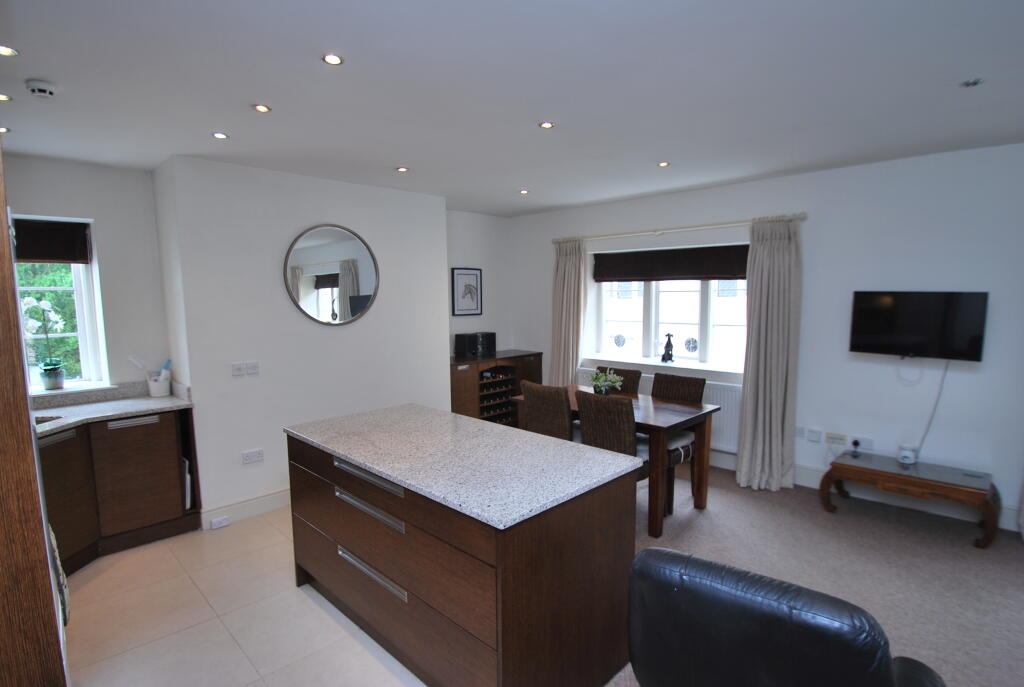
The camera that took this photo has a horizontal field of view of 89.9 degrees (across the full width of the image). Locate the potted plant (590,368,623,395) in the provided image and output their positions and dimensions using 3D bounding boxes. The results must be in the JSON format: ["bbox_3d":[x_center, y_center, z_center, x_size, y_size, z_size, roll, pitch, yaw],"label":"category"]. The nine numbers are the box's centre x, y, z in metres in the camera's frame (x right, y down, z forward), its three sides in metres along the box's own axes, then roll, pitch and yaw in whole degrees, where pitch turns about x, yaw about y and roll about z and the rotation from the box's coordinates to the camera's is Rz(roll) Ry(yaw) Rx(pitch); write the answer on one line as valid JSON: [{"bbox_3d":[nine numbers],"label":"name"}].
[{"bbox_3d":[0.768,0.333,4.191,0.245,0.250,0.245,0,6,0],"label":"potted plant"}]

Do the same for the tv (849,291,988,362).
[{"bbox_3d":[2.830,-0.136,3.604,0.735,0.450,0.060,5,8,43],"label":"tv"}]

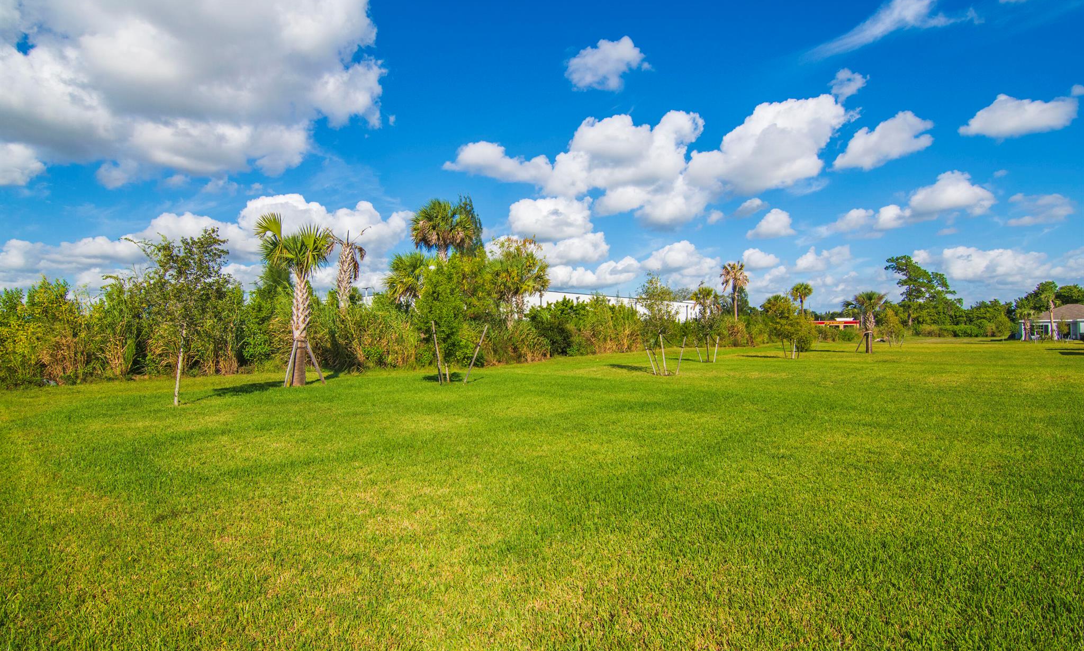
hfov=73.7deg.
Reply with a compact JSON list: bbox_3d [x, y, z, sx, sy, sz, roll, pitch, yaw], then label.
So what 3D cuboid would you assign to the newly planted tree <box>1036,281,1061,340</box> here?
[{"bbox_3d":[60.930,-1.630,87.000,2.400,6.930,2.400,0,0,0],"label":"newly planted tree"}]

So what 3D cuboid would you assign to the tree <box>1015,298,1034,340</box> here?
[{"bbox_3d":[58.130,-0.690,87.000,2.100,5.150,2.100,0,0,0],"label":"tree"}]

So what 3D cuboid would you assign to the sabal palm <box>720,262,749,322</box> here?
[{"bbox_3d":[18.400,-2.120,69.000,2.700,8.050,2.700,0,0,0],"label":"sabal palm"}]

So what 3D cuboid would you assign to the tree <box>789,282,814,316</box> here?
[{"bbox_3d":[30.490,-1.570,85.000,2.600,7.120,2.600,0,0,0],"label":"tree"}]

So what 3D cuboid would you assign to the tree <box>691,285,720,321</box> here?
[{"bbox_3d":[14.740,-0.880,65.000,2.500,5.560,2.500,0,0,0],"label":"tree"}]

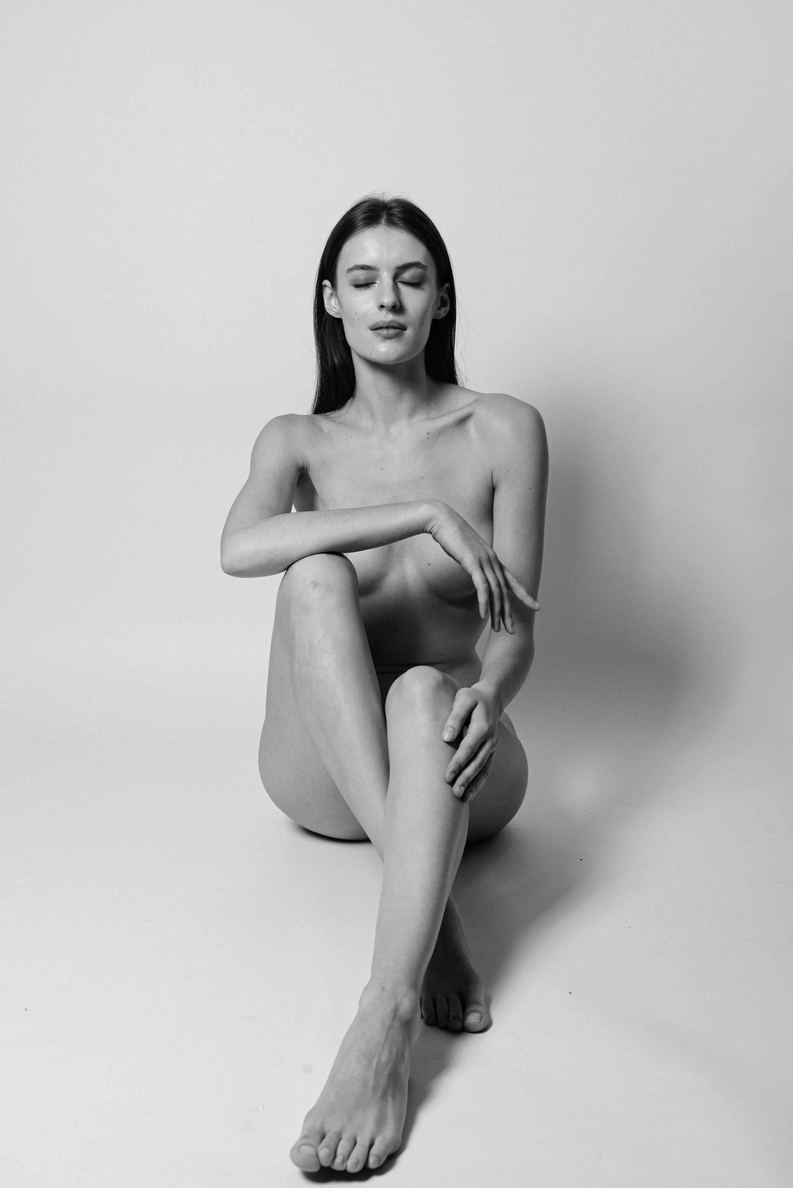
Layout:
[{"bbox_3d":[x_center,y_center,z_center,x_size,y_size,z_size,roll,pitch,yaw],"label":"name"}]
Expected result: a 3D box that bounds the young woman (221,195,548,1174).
[{"bbox_3d":[0.000,-0.016,1.600,0.425,0.860,1.010,0,8,0],"label":"young woman"}]

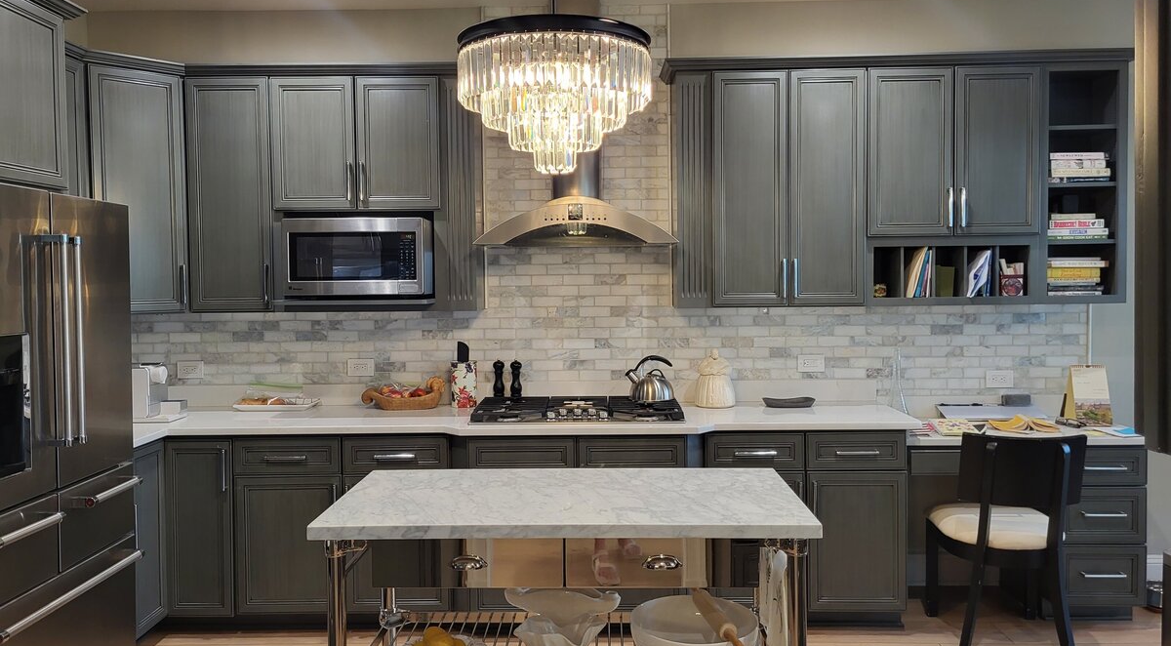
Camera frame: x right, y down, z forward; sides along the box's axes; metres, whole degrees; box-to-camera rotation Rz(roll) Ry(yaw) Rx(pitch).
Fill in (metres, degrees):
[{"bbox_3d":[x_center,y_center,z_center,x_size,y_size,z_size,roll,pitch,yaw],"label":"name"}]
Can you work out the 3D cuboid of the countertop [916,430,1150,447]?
[{"bbox_3d":[1.893,0.497,4.022,1.002,0.034,0.530,-1,3,1],"label":"countertop"}]

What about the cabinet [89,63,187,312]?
[{"bbox_3d":[-2.053,-0.570,3.941,0.340,1.050,0.414,2,4,44],"label":"cabinet"}]

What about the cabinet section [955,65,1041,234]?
[{"bbox_3d":[1.824,-0.764,4.049,0.373,0.739,0.330,-1,2,1],"label":"cabinet section"}]

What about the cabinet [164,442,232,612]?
[{"bbox_3d":[-1.655,0.870,4.069,0.301,0.764,0.580,-1,3,1],"label":"cabinet"}]

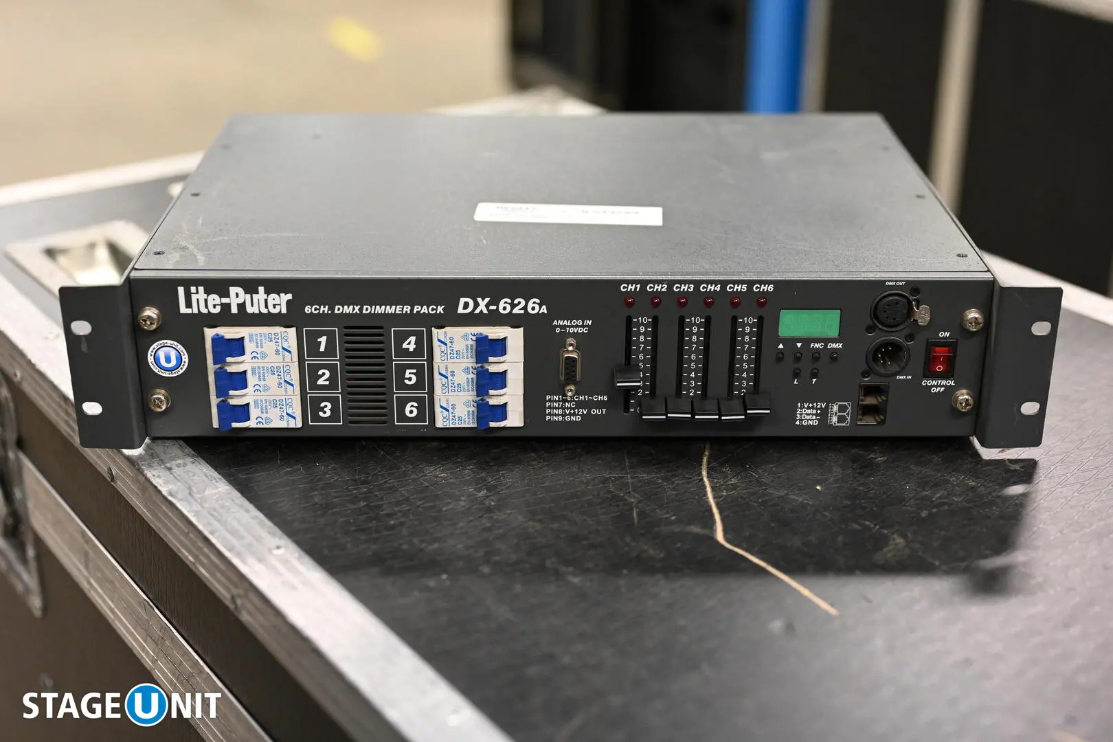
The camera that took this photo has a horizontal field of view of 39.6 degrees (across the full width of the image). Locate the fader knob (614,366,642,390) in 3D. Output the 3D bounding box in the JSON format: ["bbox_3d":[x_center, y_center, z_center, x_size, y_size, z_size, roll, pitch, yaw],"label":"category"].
[{"bbox_3d":[0.036,0.004,0.766,0.012,0.006,0.013,0,25,0],"label":"fader knob"}]

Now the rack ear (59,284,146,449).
[{"bbox_3d":[-0.223,-0.003,0.762,0.031,0.088,0.013,0,25,0],"label":"rack ear"}]

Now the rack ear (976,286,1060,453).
[{"bbox_3d":[0.229,-0.003,0.767,0.032,0.088,0.013,0,25,-1],"label":"rack ear"}]

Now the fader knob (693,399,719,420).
[{"bbox_3d":[0.075,0.020,0.774,0.012,0.006,0.013,0,25,0],"label":"fader knob"}]

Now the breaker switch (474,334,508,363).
[{"bbox_3d":[-0.032,-0.011,0.761,0.015,0.014,0.009,0,25,0],"label":"breaker switch"}]

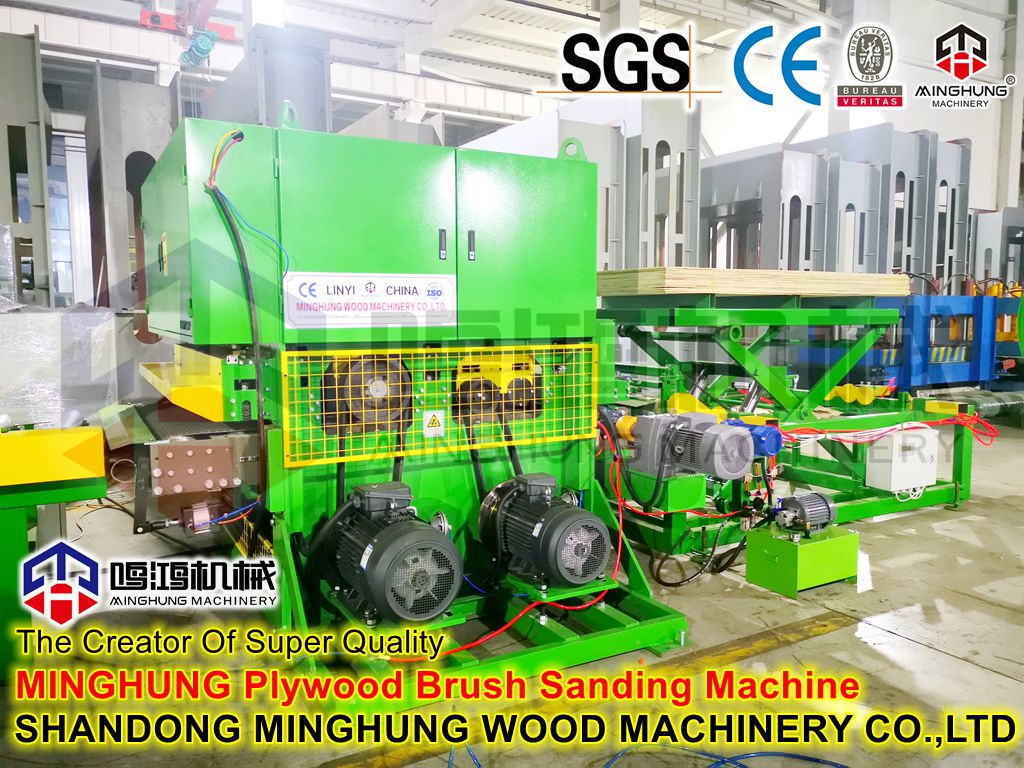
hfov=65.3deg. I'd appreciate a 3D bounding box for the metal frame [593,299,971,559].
[{"bbox_3d":[2.084,0.141,6.476,3.203,1.680,1.460,-3,6,-29],"label":"metal frame"}]

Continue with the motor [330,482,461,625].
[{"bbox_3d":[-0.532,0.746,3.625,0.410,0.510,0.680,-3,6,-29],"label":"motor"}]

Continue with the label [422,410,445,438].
[{"bbox_3d":[-0.375,0.195,3.851,0.108,0.130,0.005,-3,6,-29],"label":"label"}]

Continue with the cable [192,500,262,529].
[{"bbox_3d":[-1.246,0.573,3.506,0.284,0.089,0.060,-3,6,-29],"label":"cable"}]

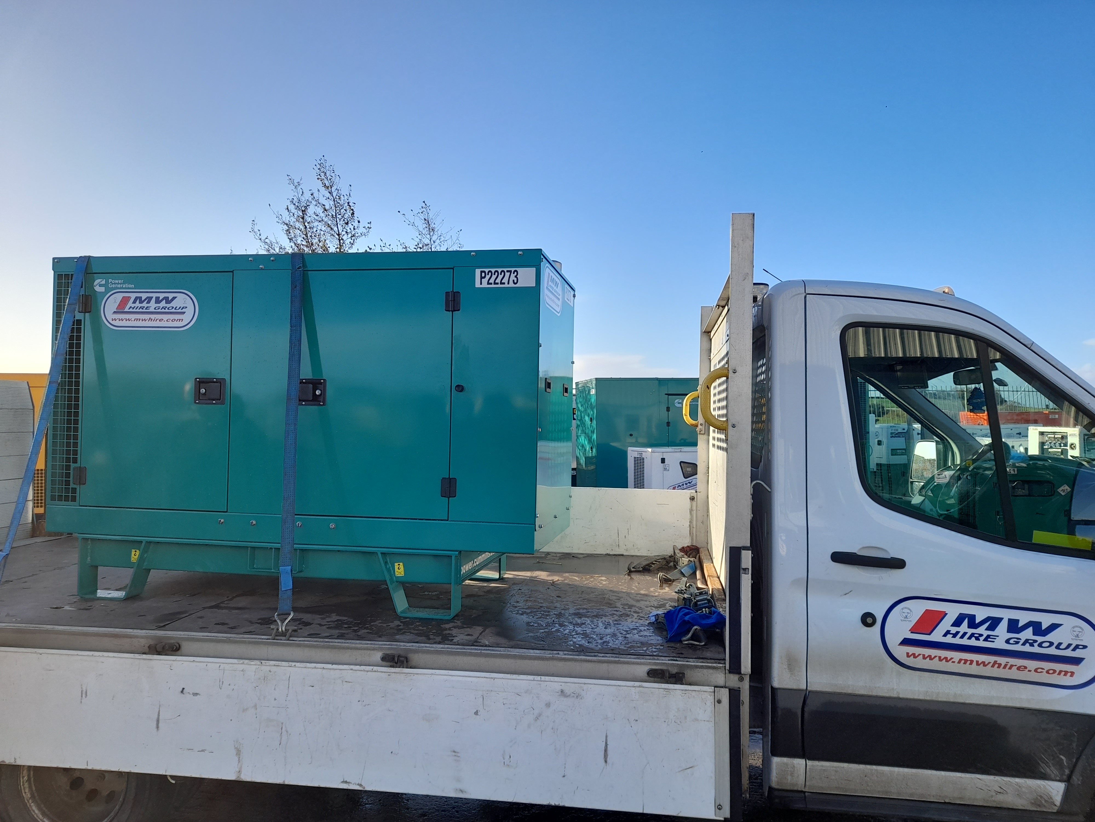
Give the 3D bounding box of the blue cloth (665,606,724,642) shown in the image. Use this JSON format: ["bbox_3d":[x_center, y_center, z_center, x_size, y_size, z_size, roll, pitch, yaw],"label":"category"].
[{"bbox_3d":[0.541,0.775,2.887,0.222,0.085,0.205,1,-1,10],"label":"blue cloth"}]

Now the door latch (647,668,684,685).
[{"bbox_3d":[0.383,0.859,2.566,0.125,0.044,0.035,1,-1,10],"label":"door latch"}]

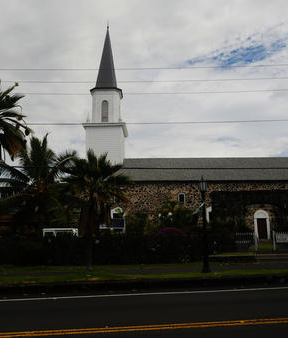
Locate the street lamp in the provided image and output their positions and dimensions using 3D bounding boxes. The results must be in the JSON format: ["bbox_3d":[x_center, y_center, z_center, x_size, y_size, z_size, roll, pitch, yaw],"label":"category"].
[{"bbox_3d":[2.500,2.167,12.515,0.460,3.800,0.460,0,-10,0],"label":"street lamp"}]

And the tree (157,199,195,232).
[{"bbox_3d":[2.000,3.571,19.679,2.700,3.150,2.500,0,-10,0],"label":"tree"}]

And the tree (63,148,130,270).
[{"bbox_3d":[-2.050,1.669,13.726,3.000,5.080,3.000,0,-10,0],"label":"tree"}]

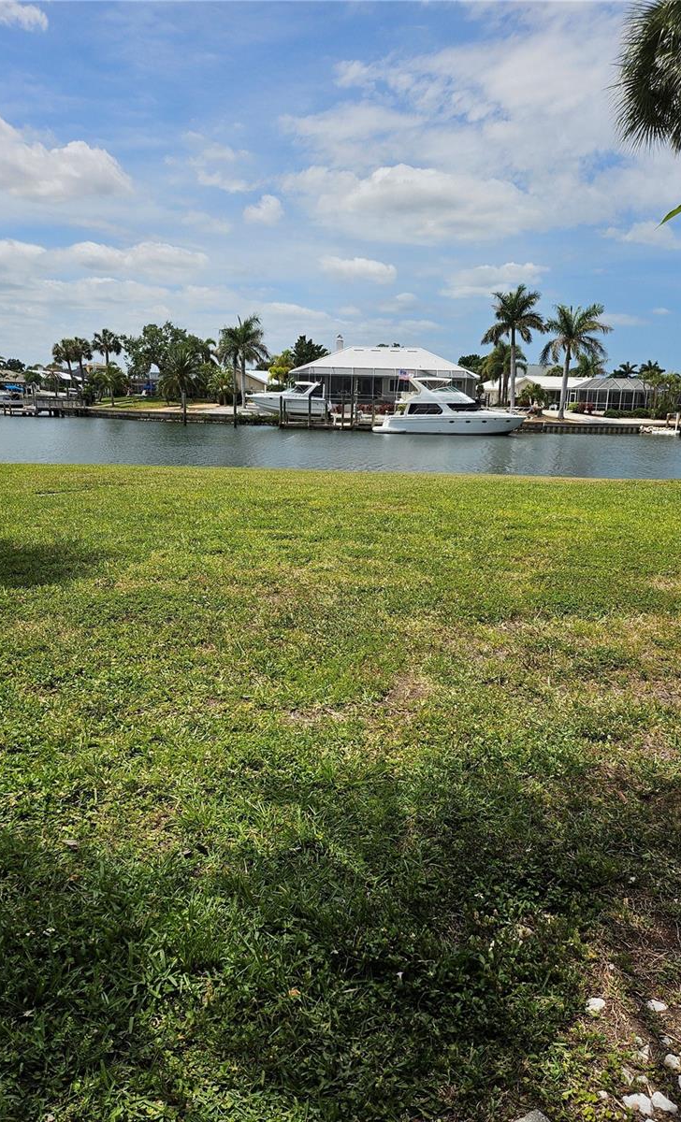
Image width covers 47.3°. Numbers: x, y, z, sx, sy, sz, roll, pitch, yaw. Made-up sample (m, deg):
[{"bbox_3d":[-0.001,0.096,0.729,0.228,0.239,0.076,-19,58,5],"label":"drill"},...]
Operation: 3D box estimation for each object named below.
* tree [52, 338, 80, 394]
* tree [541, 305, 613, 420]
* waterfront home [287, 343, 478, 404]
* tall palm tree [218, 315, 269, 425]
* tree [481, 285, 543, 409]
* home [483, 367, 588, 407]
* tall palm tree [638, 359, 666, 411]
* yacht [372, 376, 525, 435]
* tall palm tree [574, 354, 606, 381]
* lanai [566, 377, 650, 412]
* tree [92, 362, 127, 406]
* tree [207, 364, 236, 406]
[{"bbox_3d":[-33.399,-23.220,94.360,3.400,7.170,3.230,1,12,0],"label":"tree"},{"bbox_3d":[23.517,-19.708,77.488,6.700,11.000,6.500,1,12,0],"label":"tree"},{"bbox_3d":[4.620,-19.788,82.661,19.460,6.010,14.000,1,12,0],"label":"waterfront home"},{"bbox_3d":[-9.913,-19.753,79.691,5.300,10.510,5.200,1,12,0],"label":"tall palm tree"},{"bbox_3d":[17.233,-21.363,78.165,6.200,12.140,5.890,1,12,0],"label":"tree"},{"bbox_3d":[24.189,-21.507,96.522,13.000,4.980,10.000,1,12,-2],"label":"home"},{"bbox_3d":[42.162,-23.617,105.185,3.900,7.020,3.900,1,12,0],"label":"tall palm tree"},{"bbox_3d":[9.360,-13.474,67.425,12.800,4.920,4.100,1,12,-2],"label":"yacht"},{"bbox_3d":[34.975,-25.123,109.000,4.720,7.530,4.480,1,12,0],"label":"tall palm tree"},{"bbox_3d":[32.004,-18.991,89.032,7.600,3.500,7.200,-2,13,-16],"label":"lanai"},{"bbox_3d":[-25.751,-19.782,86.918,4.000,4.900,3.900,1,12,0],"label":"tree"},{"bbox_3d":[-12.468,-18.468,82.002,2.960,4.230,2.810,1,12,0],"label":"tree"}]

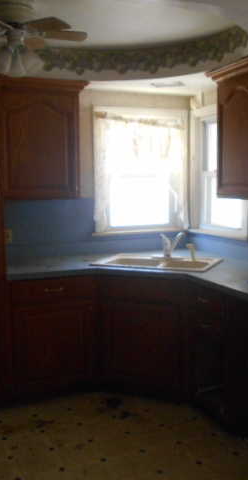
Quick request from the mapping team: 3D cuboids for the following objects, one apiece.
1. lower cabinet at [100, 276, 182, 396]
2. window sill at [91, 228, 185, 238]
[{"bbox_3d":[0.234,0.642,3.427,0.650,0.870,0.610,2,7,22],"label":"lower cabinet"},{"bbox_3d":[0.149,-0.069,3.974,0.870,0.042,0.080,-3,7,-23],"label":"window sill"}]

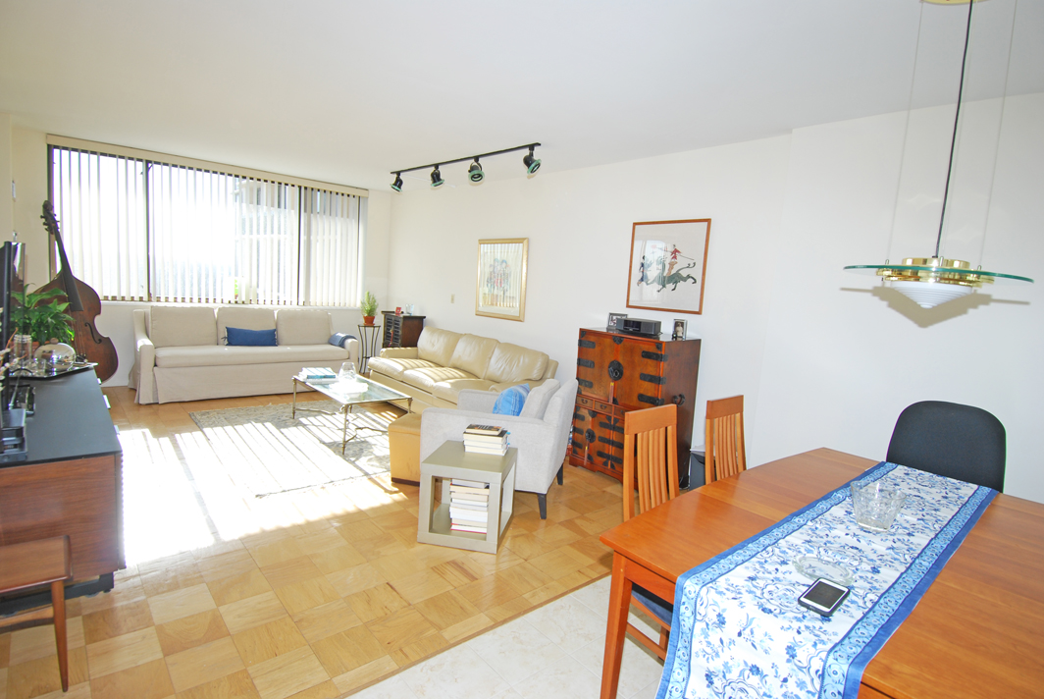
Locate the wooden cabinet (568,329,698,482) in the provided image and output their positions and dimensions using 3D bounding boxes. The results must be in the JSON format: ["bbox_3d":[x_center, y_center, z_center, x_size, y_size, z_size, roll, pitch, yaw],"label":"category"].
[{"bbox_3d":[0.843,0.424,3.962,0.479,1.082,0.760,-2,9,-42],"label":"wooden cabinet"}]

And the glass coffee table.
[{"bbox_3d":[-1.527,0.520,4.620,0.596,0.401,1.199,-2,9,-42],"label":"glass coffee table"}]

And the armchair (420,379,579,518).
[{"bbox_3d":[-0.137,0.610,3.684,0.890,0.810,0.730,6,7,14],"label":"armchair"}]

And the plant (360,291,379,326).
[{"bbox_3d":[-2.225,-0.576,7.572,0.260,0.500,0.260,-2,10,-42],"label":"plant"}]

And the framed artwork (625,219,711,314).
[{"bbox_3d":[1.130,-0.651,4.102,0.027,0.697,0.691,-2,9,-42],"label":"framed artwork"}]

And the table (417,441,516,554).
[{"bbox_3d":[-0.303,0.847,3.074,0.447,0.464,0.450,5,7,10],"label":"table"}]

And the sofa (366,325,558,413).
[{"bbox_3d":[-0.735,0.257,5.539,0.863,0.818,2.439,-2,9,-42],"label":"sofa"}]

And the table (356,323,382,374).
[{"bbox_3d":[-2.231,0.015,7.679,0.260,0.700,0.260,-2,10,-42],"label":"table"}]

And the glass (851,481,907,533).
[{"bbox_3d":[1.178,0.529,1.742,0.160,0.126,0.160,-2,10,-42],"label":"glass"}]

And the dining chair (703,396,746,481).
[{"bbox_3d":[1.022,0.760,2.168,0.440,1.045,0.520,-2,9,-40],"label":"dining chair"}]

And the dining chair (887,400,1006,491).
[{"bbox_3d":[1.887,0.786,2.423,0.560,1.050,0.490,-2,9,-41],"label":"dining chair"}]

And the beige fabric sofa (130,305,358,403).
[{"bbox_3d":[-3.092,0.003,5.968,2.178,0.884,0.890,-2,9,-42],"label":"beige fabric sofa"}]

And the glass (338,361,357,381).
[{"bbox_3d":[-1.655,0.194,4.973,0.162,0.157,0.162,-2,9,-42],"label":"glass"}]

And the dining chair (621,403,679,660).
[{"bbox_3d":[0.616,0.771,1.845,0.440,1.045,0.520,-2,9,-40],"label":"dining chair"}]

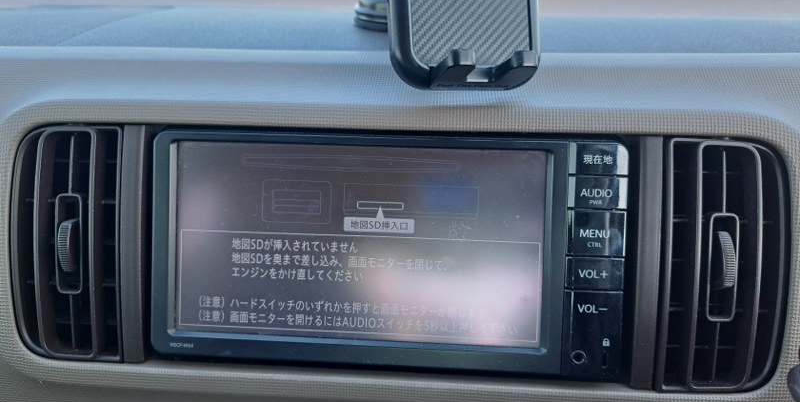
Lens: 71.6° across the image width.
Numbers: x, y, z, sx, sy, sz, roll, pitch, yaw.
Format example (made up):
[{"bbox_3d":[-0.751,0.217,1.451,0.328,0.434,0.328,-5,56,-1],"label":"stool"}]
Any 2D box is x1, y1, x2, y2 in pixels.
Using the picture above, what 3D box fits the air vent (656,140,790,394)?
[{"bbox_3d":[0.130,0.026,0.235,0.049,0.102,0.025,2,1,4],"label":"air vent"}]

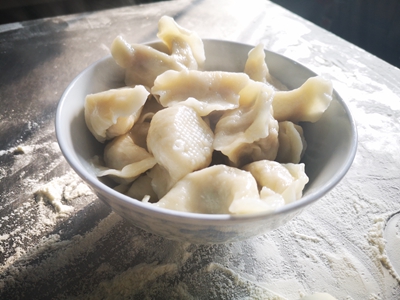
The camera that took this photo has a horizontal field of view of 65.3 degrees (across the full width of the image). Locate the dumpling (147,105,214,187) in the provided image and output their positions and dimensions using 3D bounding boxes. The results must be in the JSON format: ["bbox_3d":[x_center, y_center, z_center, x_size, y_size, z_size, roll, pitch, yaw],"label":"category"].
[{"bbox_3d":[-0.011,-0.002,0.172,0.037,0.032,0.045,-8,45,-13],"label":"dumpling"}]

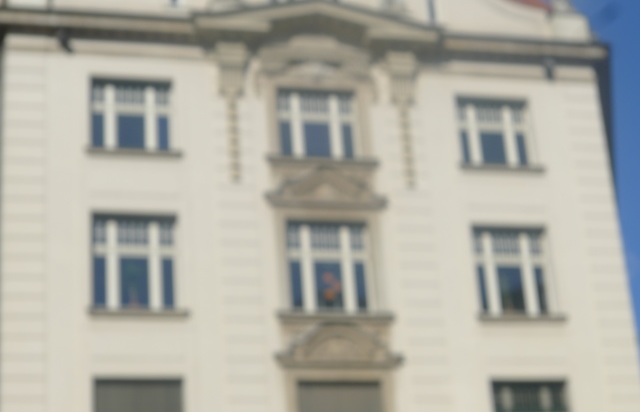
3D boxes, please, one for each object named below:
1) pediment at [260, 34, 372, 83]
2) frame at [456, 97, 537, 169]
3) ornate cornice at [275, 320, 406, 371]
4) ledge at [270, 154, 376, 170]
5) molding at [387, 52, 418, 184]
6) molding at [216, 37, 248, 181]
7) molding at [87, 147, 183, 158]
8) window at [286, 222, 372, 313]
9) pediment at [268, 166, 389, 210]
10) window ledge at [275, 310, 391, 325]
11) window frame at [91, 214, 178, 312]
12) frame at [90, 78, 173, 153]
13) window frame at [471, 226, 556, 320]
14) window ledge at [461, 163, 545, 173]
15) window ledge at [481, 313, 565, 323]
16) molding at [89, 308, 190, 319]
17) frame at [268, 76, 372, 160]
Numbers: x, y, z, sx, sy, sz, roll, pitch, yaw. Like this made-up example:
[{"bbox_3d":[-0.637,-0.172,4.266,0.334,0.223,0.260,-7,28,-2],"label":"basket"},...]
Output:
[{"bbox_3d":[-0.129,-3.418,34.324,2.600,1.100,0.350,2,-24,-15],"label":"pediment"},{"bbox_3d":[4.089,-1.696,34.976,1.750,1.719,0.200,2,-25,-14],"label":"frame"},{"bbox_3d":[0.399,2.956,31.519,2.750,0.929,0.350,2,-25,-14],"label":"ornate cornice"},{"bbox_3d":[0.062,-0.978,33.316,2.522,0.154,0.280,2,-25,-14],"label":"ledge"},{"bbox_3d":[2.068,-2.034,34.295,0.600,3.433,0.350,2,-25,-14],"label":"molding"},{"bbox_3d":[-1.998,-2.120,33.225,0.700,3.400,0.350,2,-24,-15],"label":"molding"},{"bbox_3d":[-4.060,-1.164,32.391,2.075,0.099,0.230,2,-25,-14],"label":"molding"},{"bbox_3d":[0.201,1.351,32.559,1.900,2.120,0.200,2,-24,-15],"label":"window"},{"bbox_3d":[0.145,-0.408,33.065,2.700,1.000,0.350,2,-24,-15],"label":"pediment"},{"bbox_3d":[0.362,2.429,31.900,2.600,0.280,0.300,2,-24,-15],"label":"window ledge"},{"bbox_3d":[-3.953,1.220,31.456,1.870,2.150,0.200,2,-24,-15],"label":"window frame"},{"bbox_3d":[-4.213,-1.972,32.940,1.750,1.662,0.200,2,-25,-14],"label":"frame"},{"bbox_3d":[4.395,1.511,33.662,1.880,2.150,0.200,2,-24,-15],"label":"window frame"},{"bbox_3d":[4.262,-0.897,34.512,2.080,0.170,0.220,2,-24,-15],"label":"window ledge"},{"bbox_3d":[4.504,2.487,32.911,1.994,0.132,0.230,2,-25,-14],"label":"window ledge"},{"bbox_3d":[-3.763,2.245,30.873,2.100,0.170,0.220,2,-24,-15],"label":"molding"},{"bbox_3d":[-0.043,-1.983,33.959,2.348,2.100,0.270,2,-25,-14],"label":"frame"}]

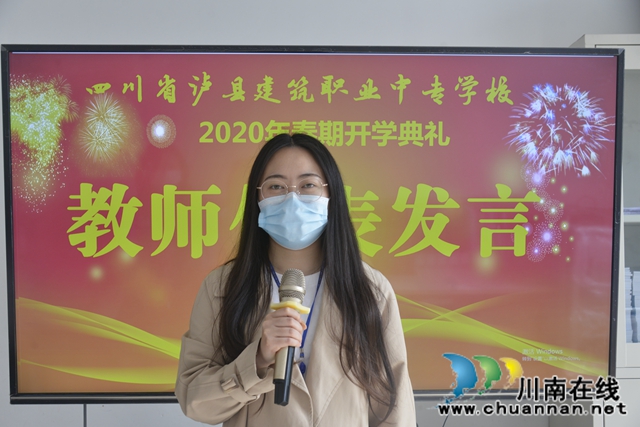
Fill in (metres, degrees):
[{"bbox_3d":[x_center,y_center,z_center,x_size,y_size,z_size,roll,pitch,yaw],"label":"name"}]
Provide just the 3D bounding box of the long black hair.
[{"bbox_3d":[-0.026,0.112,1.560,0.345,0.550,0.245,0,3,-1],"label":"long black hair"}]

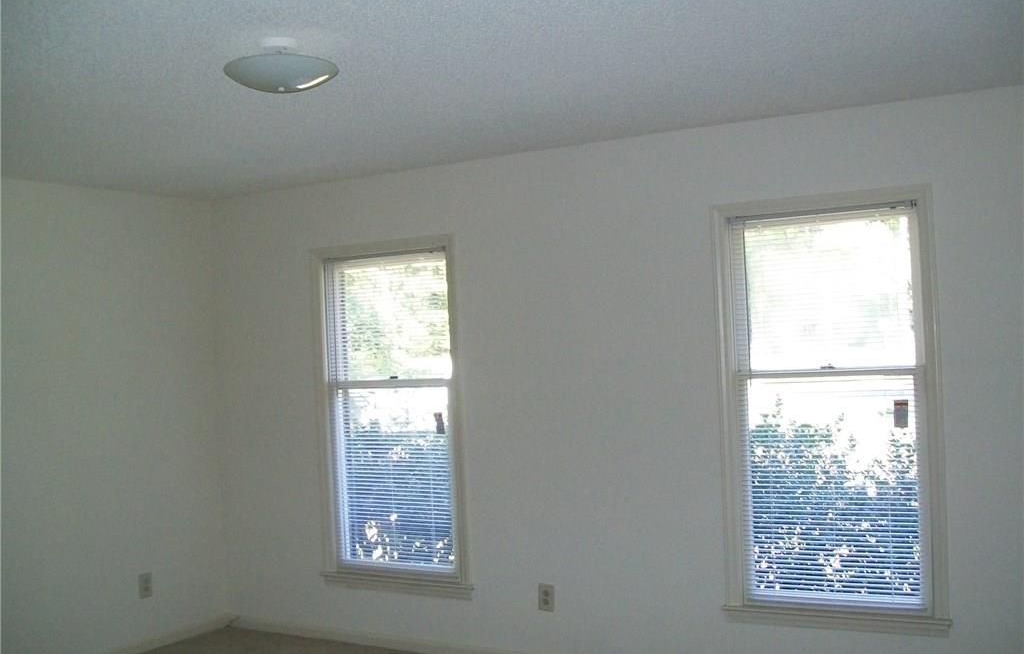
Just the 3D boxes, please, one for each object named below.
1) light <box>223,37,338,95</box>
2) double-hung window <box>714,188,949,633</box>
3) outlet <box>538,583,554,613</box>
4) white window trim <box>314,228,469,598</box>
[{"bbox_3d":[-0.665,-0.752,3.078,0.335,0.146,0.335,-2,-1,0],"label":"light"},{"bbox_3d":[1.278,0.350,4.306,0.940,1.790,0.100,-3,-1,30],"label":"double-hung window"},{"bbox_3d":[0.158,1.261,4.949,0.076,0.121,0.010,-3,-1,30],"label":"outlet"},{"bbox_3d":[-0.634,0.461,5.421,0.940,1.790,0.100,-3,-1,30],"label":"white window trim"}]

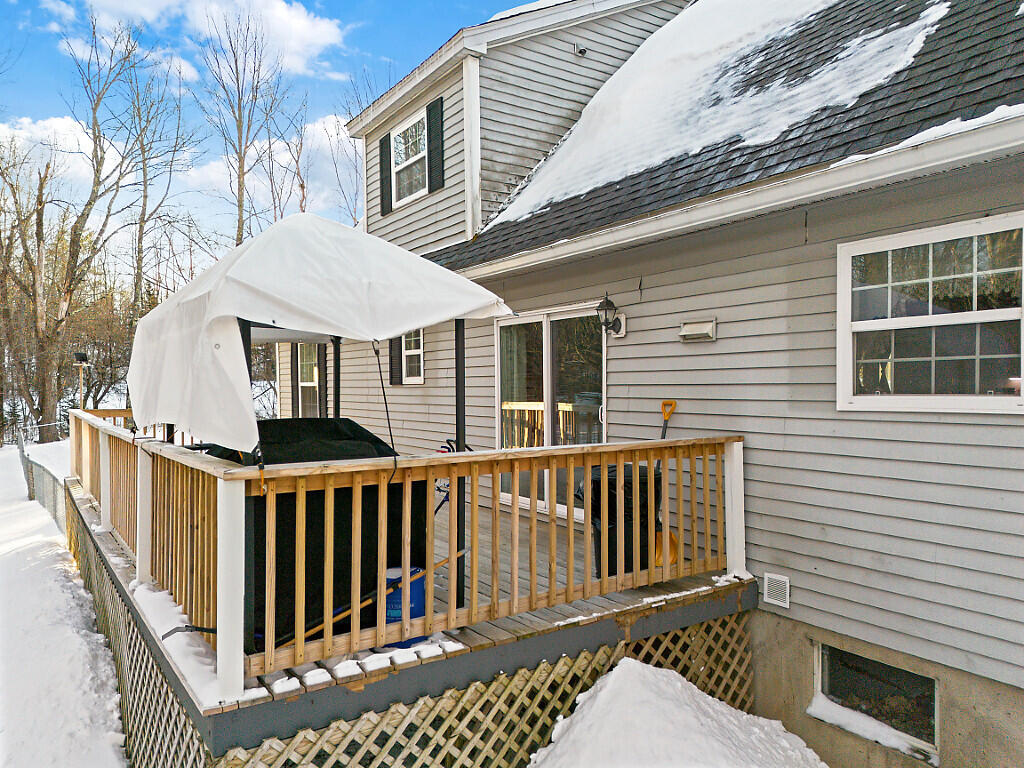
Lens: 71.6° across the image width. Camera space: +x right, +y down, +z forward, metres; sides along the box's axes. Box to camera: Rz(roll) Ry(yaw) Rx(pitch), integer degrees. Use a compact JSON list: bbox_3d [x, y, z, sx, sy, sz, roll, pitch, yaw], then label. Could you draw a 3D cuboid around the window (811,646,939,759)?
[{"bbox_3d":[2.242,1.917,4.382,0.100,0.460,0.788,0,0,-34],"label":"window"}]

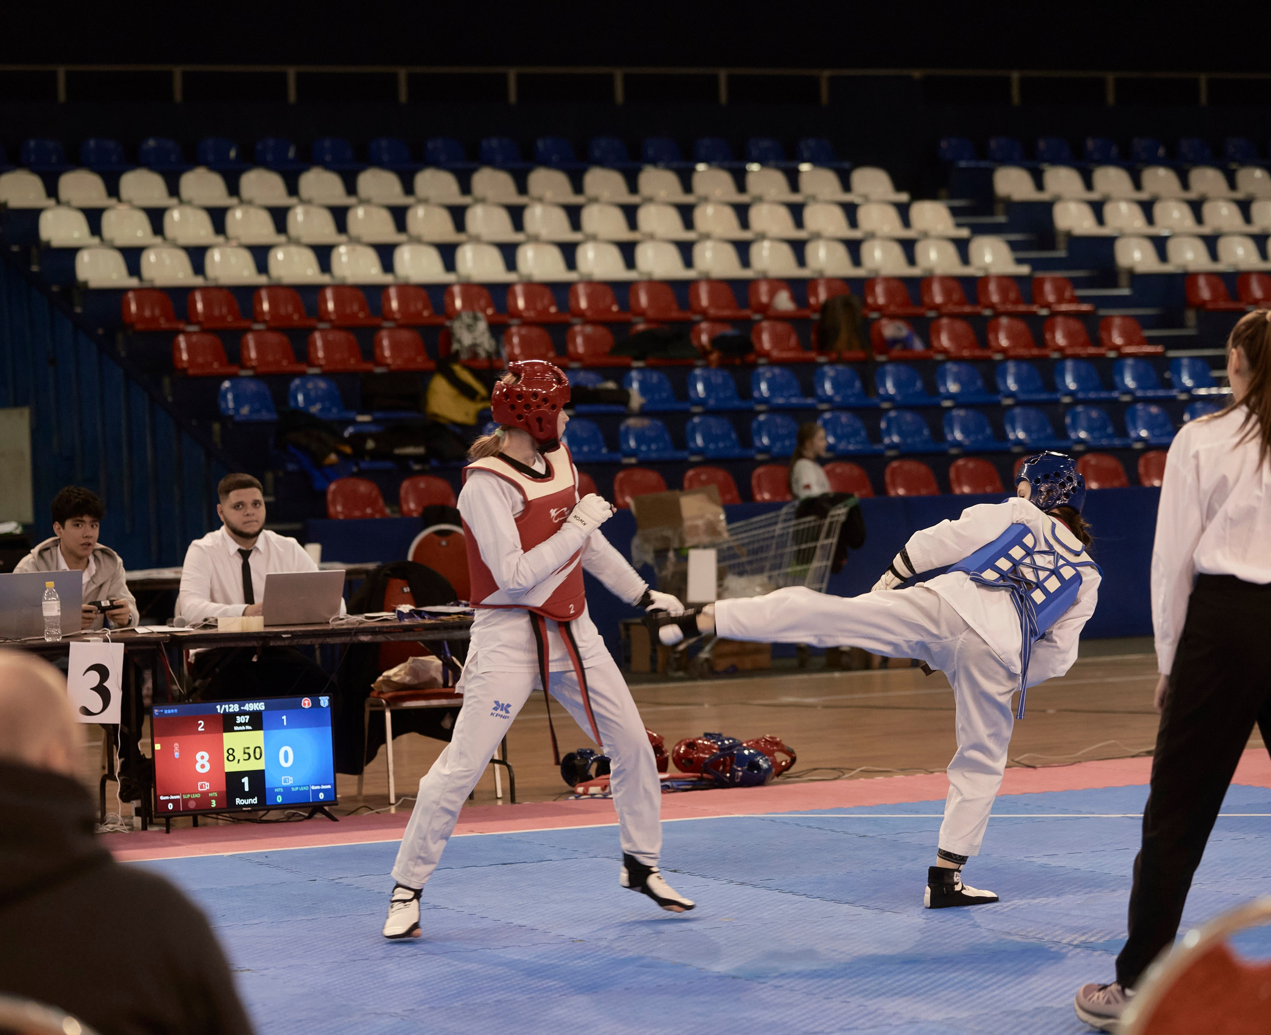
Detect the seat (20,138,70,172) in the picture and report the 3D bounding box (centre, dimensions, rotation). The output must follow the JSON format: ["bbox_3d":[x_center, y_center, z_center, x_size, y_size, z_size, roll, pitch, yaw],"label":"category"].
[{"bbox_3d":[-4.379,-2.714,32.251,0.370,0.277,0.350,-2,2,-25],"label":"seat"}]

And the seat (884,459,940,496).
[{"bbox_3d":[1.779,-0.227,27.021,0.370,0.277,0.350,-2,2,-25],"label":"seat"}]

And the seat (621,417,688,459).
[{"bbox_3d":[0.124,-0.479,26.840,0.360,0.285,0.375,-2,2,-25],"label":"seat"}]

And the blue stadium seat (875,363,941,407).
[{"bbox_3d":[1.876,-0.920,29.528,0.410,0.300,0.340,-2,1,-26],"label":"blue stadium seat"}]

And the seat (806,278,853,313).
[{"bbox_3d":[1.433,-1.558,30.471,0.360,0.285,0.375,-2,2,-25],"label":"seat"}]

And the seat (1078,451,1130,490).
[{"bbox_3d":[3.081,-0.282,27.677,0.370,0.290,0.345,-2,2,-25],"label":"seat"}]

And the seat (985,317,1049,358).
[{"bbox_3d":[2.696,-1.278,30.530,0.420,0.300,0.380,-2,2,-26],"label":"seat"}]

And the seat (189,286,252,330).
[{"bbox_3d":[-2.842,-1.425,29.490,0.405,0.295,0.360,-2,2,-27],"label":"seat"}]

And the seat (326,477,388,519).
[{"bbox_3d":[-1.617,-0.094,25.477,0.420,0.310,0.380,-2,2,-26],"label":"seat"}]

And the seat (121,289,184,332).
[{"bbox_3d":[-3.224,-1.382,28.760,0.370,0.290,0.345,-2,2,-25],"label":"seat"}]

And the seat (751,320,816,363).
[{"bbox_3d":[1.012,-1.211,29.724,0.420,0.300,0.380,-2,2,-26],"label":"seat"}]

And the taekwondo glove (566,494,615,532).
[{"bbox_3d":[-0.133,-0.011,12.600,0.140,0.105,0.090,-30,0,0],"label":"taekwondo glove"}]

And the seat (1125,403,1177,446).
[{"bbox_3d":[3.568,-0.640,29.311,0.410,0.300,0.340,-2,1,-26],"label":"seat"}]

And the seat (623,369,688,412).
[{"bbox_3d":[0.158,-0.848,28.683,0.410,0.300,0.340,-2,1,-26],"label":"seat"}]

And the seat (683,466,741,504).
[{"bbox_3d":[0.509,-0.169,26.491,0.420,0.310,0.380,-2,2,-26],"label":"seat"}]

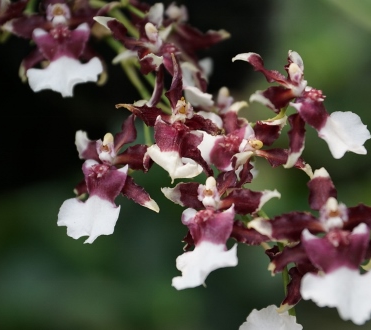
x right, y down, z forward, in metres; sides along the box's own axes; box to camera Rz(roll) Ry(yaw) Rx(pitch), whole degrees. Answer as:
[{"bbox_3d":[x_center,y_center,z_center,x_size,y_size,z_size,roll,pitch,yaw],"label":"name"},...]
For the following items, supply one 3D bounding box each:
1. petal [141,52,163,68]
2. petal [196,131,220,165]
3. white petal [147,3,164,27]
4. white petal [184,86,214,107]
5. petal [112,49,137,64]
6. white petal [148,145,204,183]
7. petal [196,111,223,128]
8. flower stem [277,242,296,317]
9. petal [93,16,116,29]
[{"bbox_3d":[-0.010,-0.029,0.520,0.006,0.004,0.005,0,0,0],"label":"petal"},{"bbox_3d":[0.006,-0.005,0.508,0.007,0.009,0.006,0,0,0],"label":"petal"},{"bbox_3d":[-0.009,-0.043,0.530,0.005,0.007,0.005,0,0,0],"label":"white petal"},{"bbox_3d":[0.004,-0.019,0.527,0.009,0.006,0.005,0,0,0],"label":"white petal"},{"bbox_3d":[-0.017,-0.031,0.530,0.007,0.005,0.005,0,0,0],"label":"petal"},{"bbox_3d":[-0.003,0.000,0.497,0.015,0.010,0.008,0,0,0],"label":"white petal"},{"bbox_3d":[0.007,-0.013,0.520,0.007,0.005,0.005,0,0,0],"label":"petal"},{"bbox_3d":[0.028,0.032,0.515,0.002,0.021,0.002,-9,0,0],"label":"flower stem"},{"bbox_3d":[-0.023,-0.040,0.525,0.007,0.003,0.005,0,0,0],"label":"petal"}]

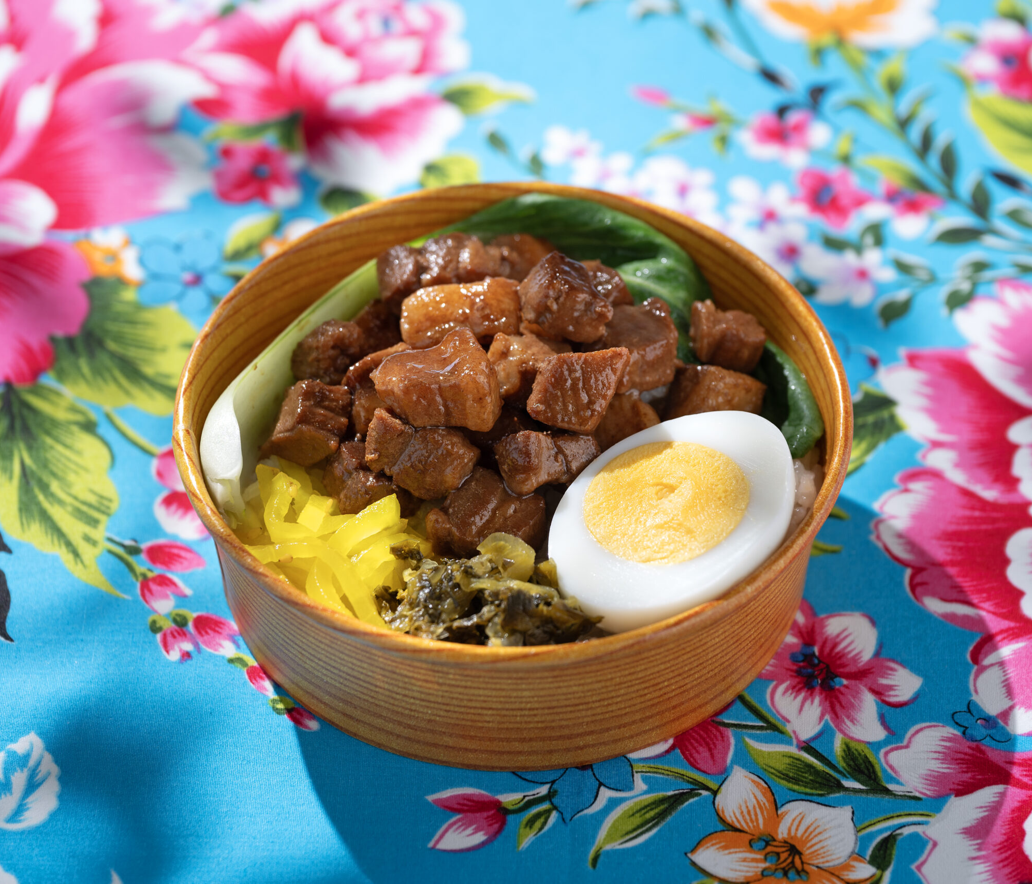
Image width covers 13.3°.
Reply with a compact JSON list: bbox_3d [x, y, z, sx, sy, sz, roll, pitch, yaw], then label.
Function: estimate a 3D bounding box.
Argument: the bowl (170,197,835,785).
[{"bbox_3d":[-0.001,0.007,0.914,0.138,0.039,0.138,0,45,0],"label":"bowl"}]

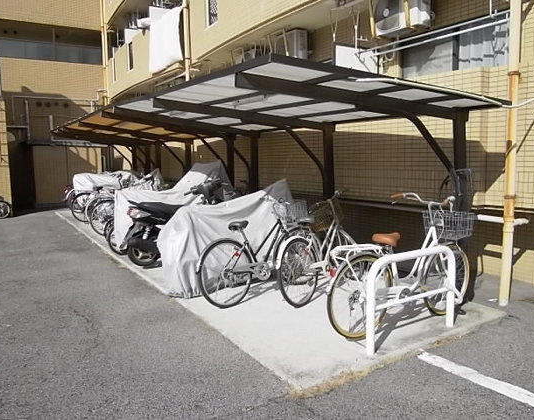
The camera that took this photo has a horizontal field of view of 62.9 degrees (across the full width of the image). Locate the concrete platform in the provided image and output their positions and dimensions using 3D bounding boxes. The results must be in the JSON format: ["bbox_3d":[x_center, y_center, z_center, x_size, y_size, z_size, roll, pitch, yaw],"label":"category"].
[{"bbox_3d":[-1.999,0.559,8.555,2.450,0.100,12.000,-5,8,-32],"label":"concrete platform"}]

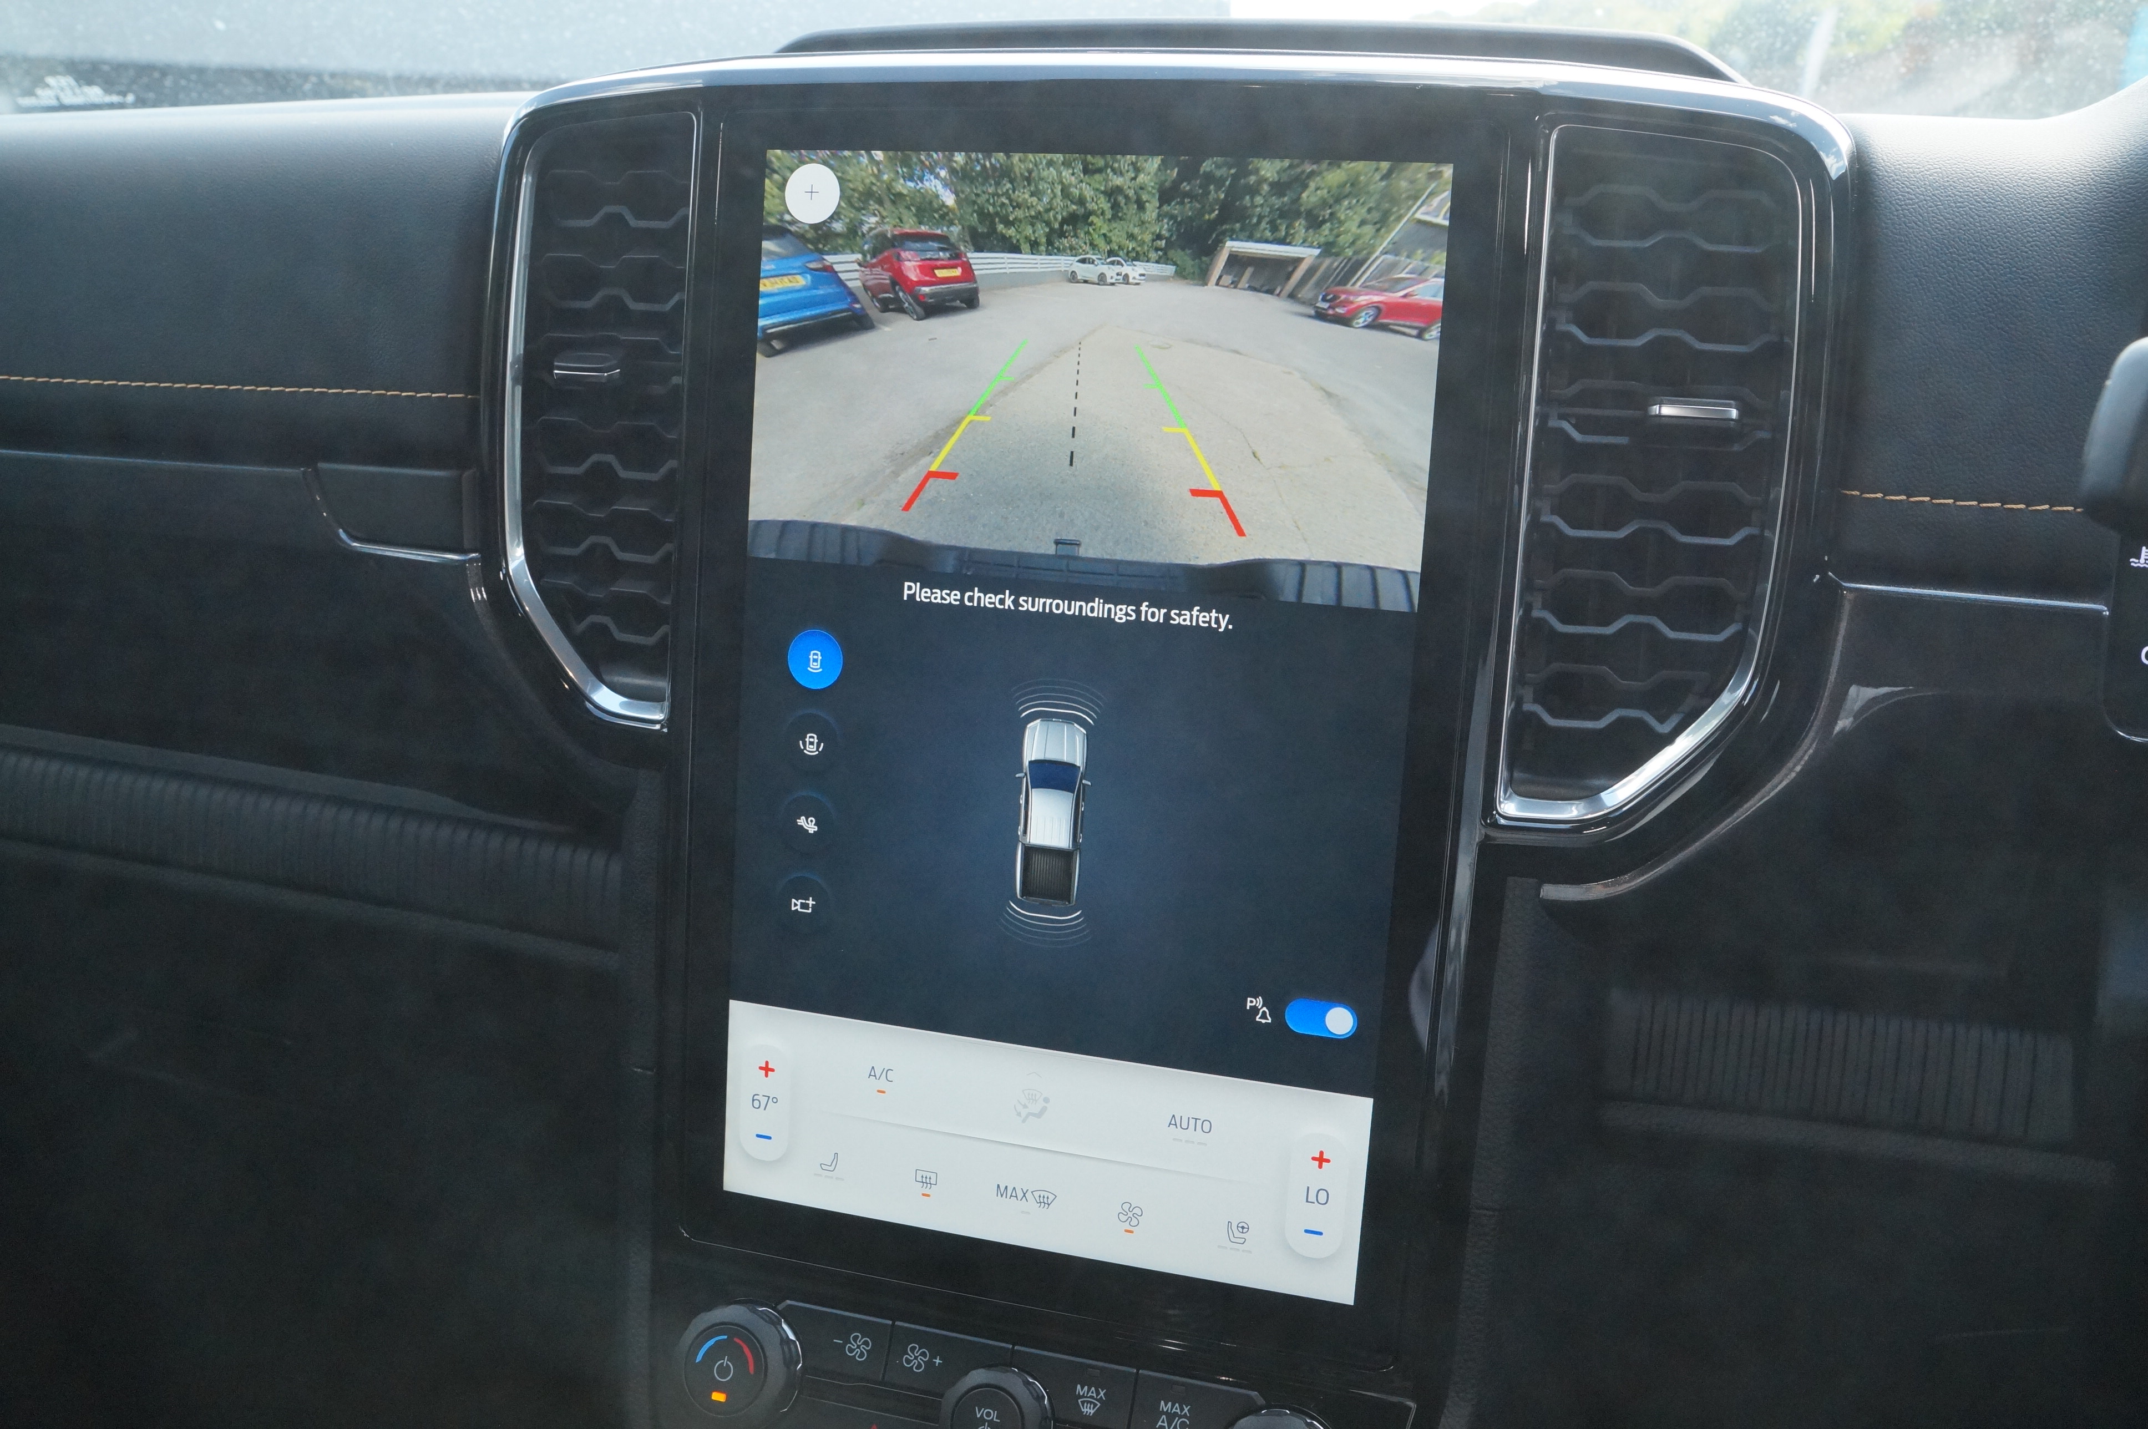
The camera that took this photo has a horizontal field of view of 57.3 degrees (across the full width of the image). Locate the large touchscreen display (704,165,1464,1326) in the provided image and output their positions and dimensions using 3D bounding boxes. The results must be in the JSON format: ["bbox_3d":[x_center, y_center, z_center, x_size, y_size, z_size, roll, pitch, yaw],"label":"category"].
[{"bbox_3d":[-0.002,0.001,0.468,0.163,0.260,0.015,6,8,16],"label":"large touchscreen display"}]

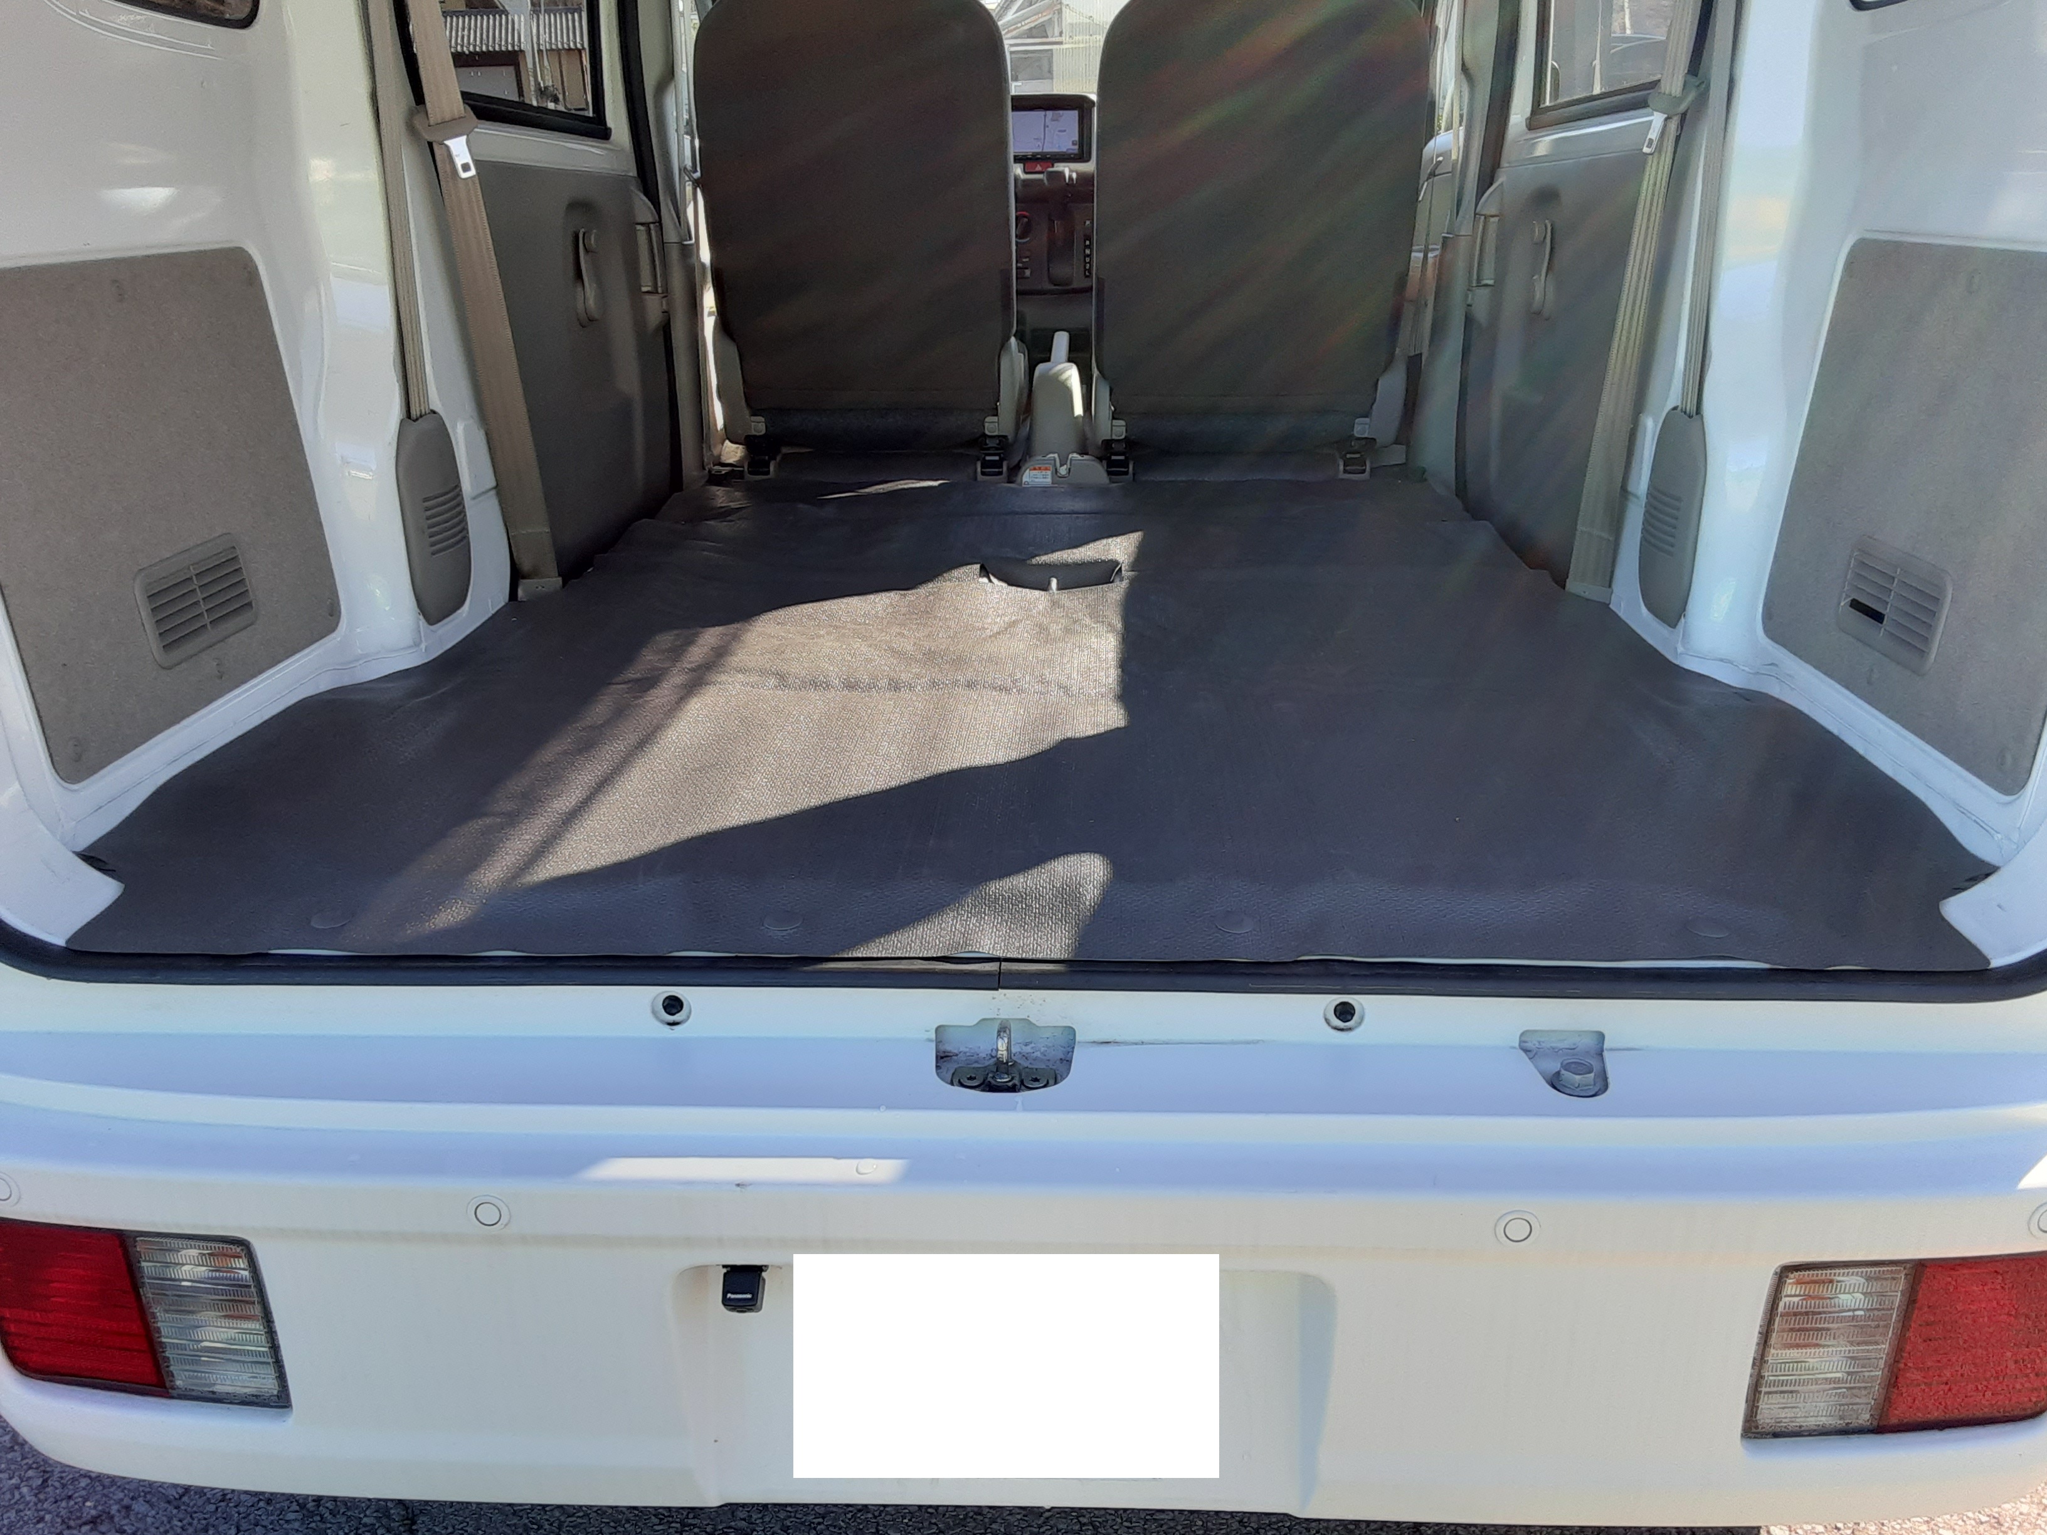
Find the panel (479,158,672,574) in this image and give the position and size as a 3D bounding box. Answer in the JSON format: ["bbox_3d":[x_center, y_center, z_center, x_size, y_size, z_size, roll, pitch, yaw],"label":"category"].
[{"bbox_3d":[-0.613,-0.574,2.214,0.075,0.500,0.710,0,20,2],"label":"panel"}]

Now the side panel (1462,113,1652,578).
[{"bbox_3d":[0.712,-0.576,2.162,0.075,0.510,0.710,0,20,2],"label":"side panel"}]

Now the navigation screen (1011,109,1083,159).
[{"bbox_3d":[0.039,-1.334,3.360,0.175,0.105,0.030,0,12,2],"label":"navigation screen"}]

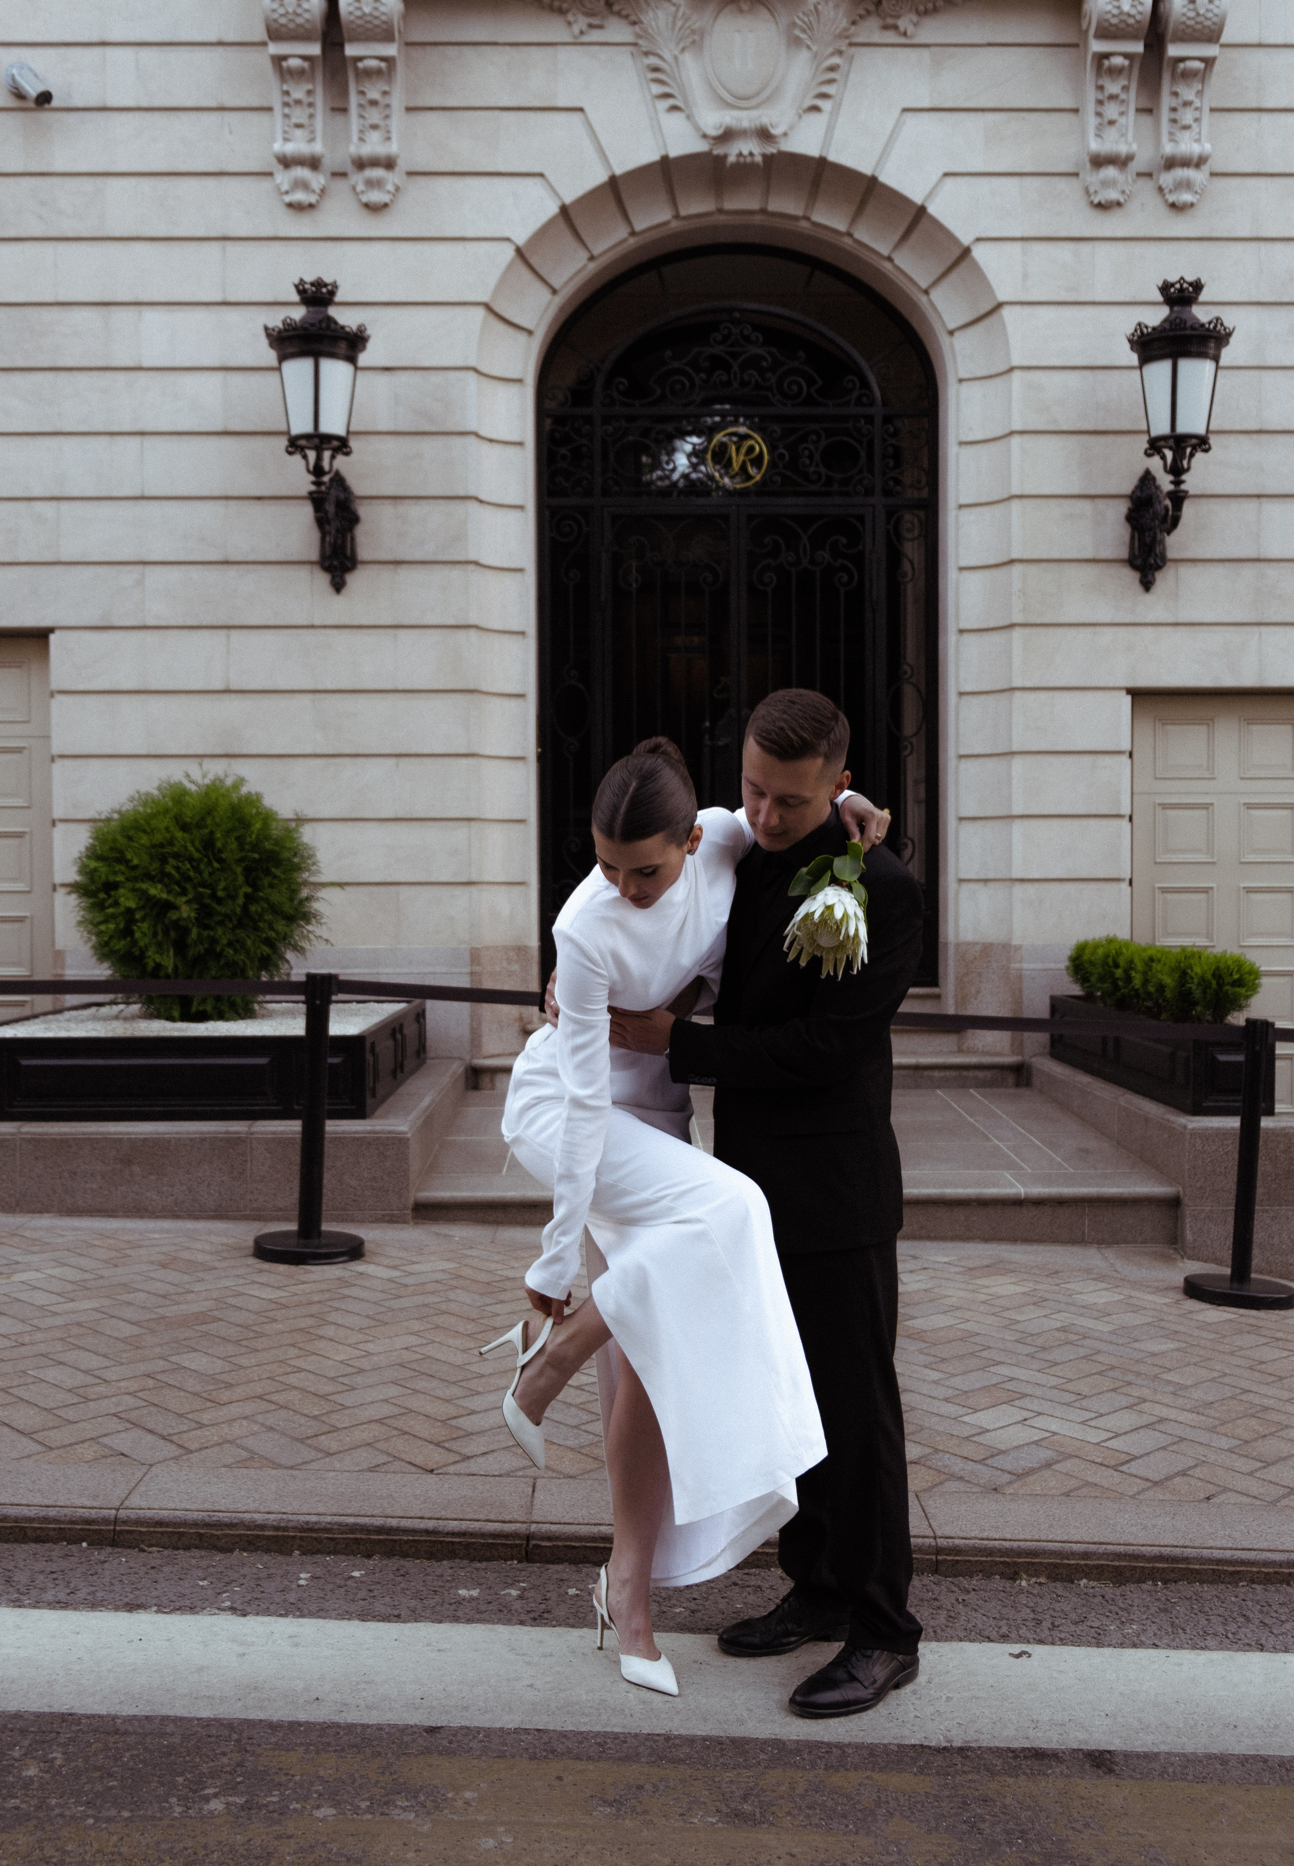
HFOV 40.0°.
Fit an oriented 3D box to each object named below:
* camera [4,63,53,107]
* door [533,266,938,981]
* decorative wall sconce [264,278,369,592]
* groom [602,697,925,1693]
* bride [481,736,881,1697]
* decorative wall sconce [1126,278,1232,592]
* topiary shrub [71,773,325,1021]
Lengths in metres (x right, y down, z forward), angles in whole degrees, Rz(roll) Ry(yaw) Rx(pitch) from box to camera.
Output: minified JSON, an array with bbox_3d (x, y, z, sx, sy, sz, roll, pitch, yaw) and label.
[{"bbox_3d":[-2.984,-4.096,8.589,0.256,0.118,0.118,46,23,22],"label":"camera"},{"bbox_3d":[0.481,-1.641,9.322,2.096,3.836,0.148,0,2,-1],"label":"door"},{"bbox_3d":[-1.517,-2.337,8.351,0.522,1.332,0.857,0,2,-1],"label":"decorative wall sconce"},{"bbox_3d":[0.169,0.444,3.110,0.473,1.728,0.532,-2,2,-43],"label":"groom"},{"bbox_3d":[0.057,0.481,3.040,0.650,1.619,0.552,-1,2,-31],"label":"bride"},{"bbox_3d":[2.502,-2.360,8.429,0.522,1.356,0.818,0,2,-1],"label":"decorative wall sconce"},{"bbox_3d":[-1.943,-0.140,7.704,1.073,1.050,1.044,0,2,-1],"label":"topiary shrub"}]

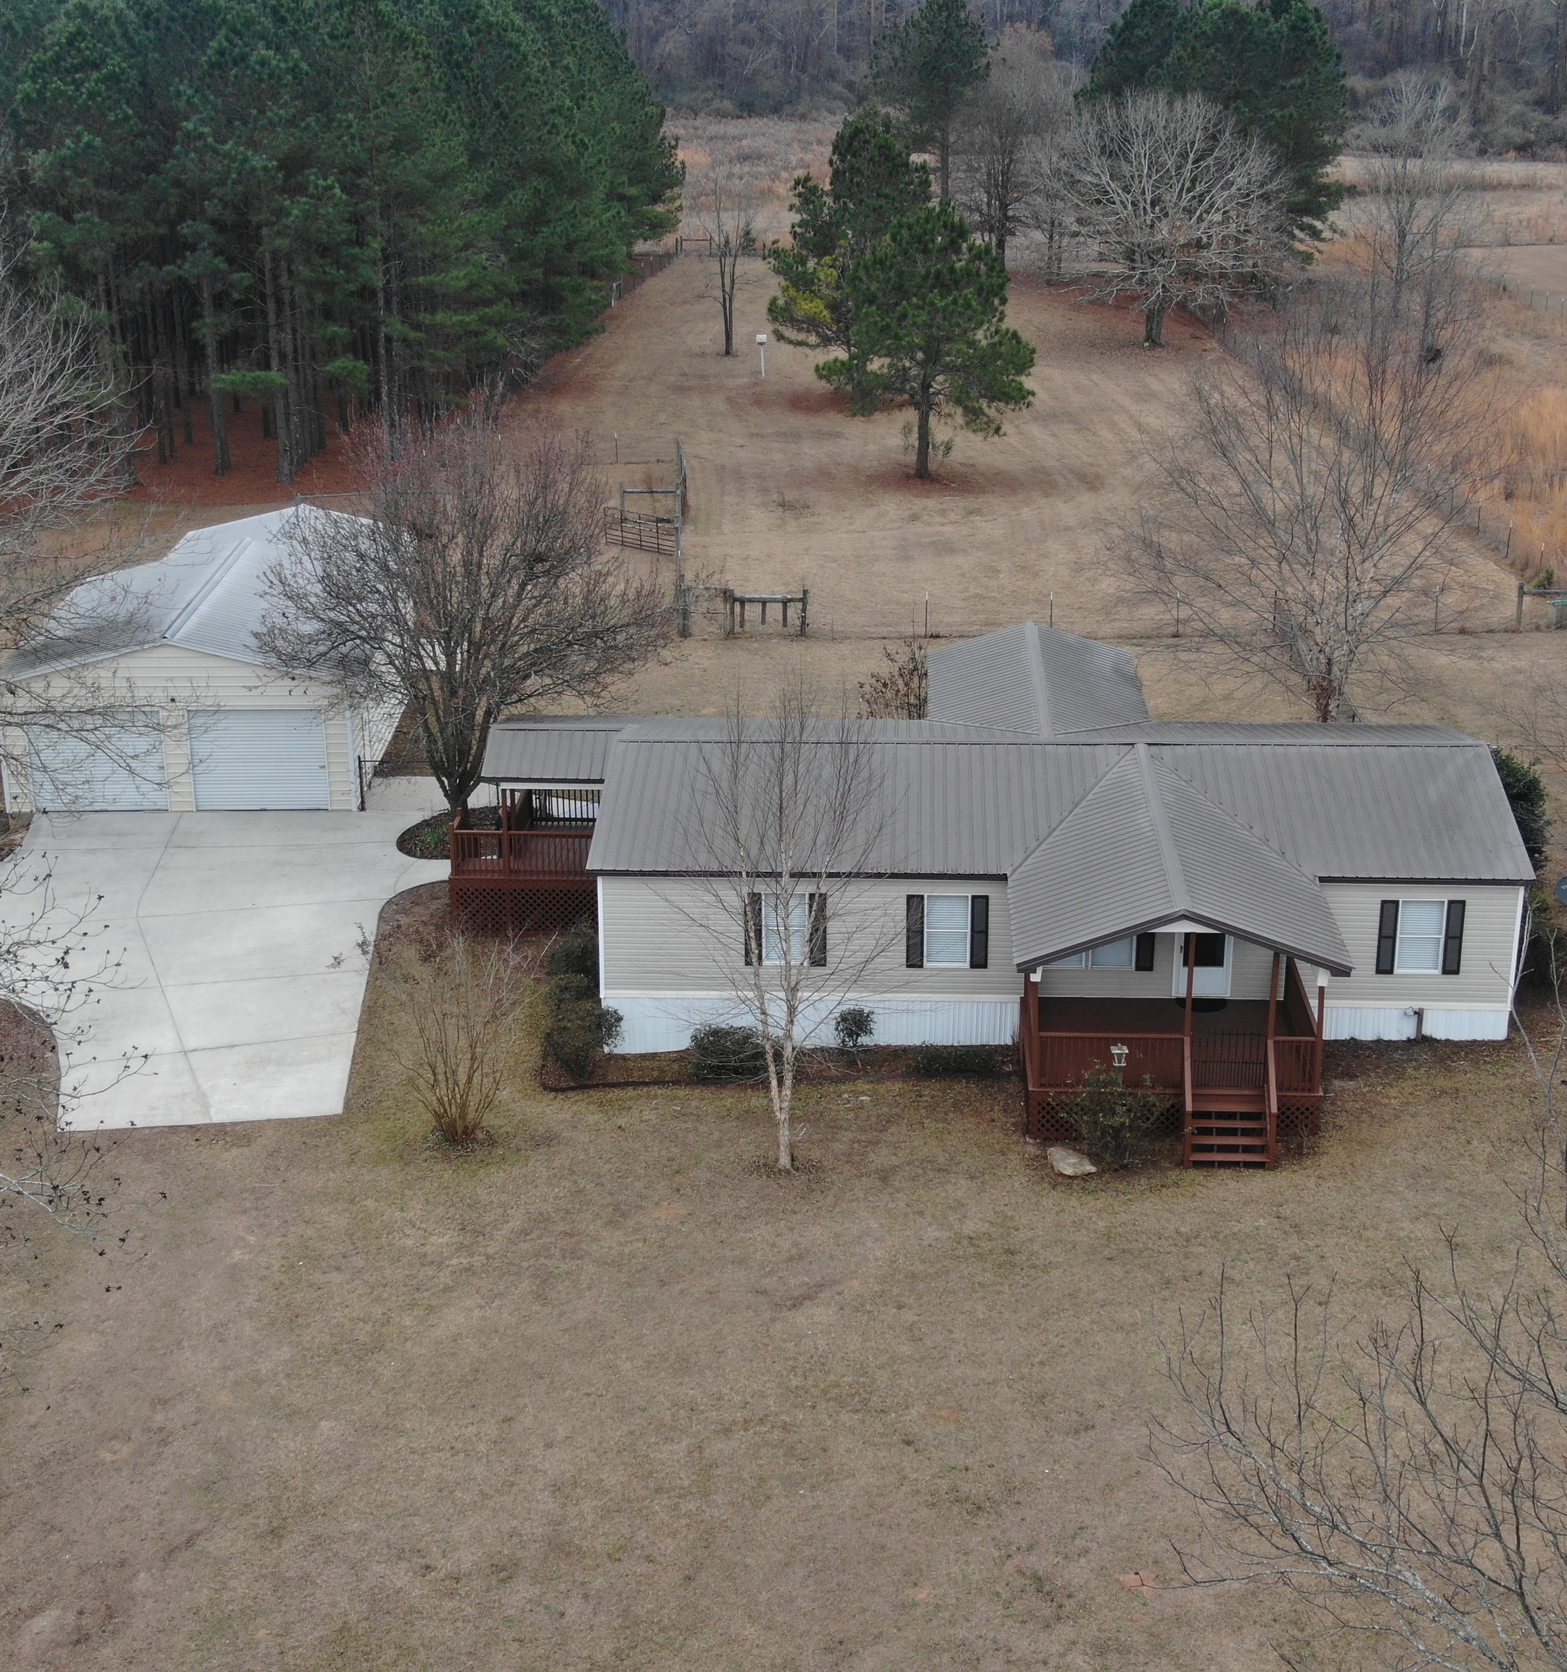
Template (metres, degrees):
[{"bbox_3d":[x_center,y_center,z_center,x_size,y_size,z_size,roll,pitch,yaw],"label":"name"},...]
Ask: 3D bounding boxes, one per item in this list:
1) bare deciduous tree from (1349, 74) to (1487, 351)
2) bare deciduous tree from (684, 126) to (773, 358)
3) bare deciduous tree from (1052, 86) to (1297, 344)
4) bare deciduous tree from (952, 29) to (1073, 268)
[{"bbox_3d":[29.845,-29.370,121.107,6.550,12.387,6.550,1,19,4],"label":"bare deciduous tree"},{"bbox_3d":[-2.613,-27.825,120.758,4.164,10.520,4.164,1,19,4],"label":"bare deciduous tree"},{"bbox_3d":[16.964,-27.089,112.269,11.000,11.200,10.500,0,20,0],"label":"bare deciduous tree"},{"bbox_3d":[13.326,-39.516,148.759,6.839,13.935,6.839,1,19,4],"label":"bare deciduous tree"}]

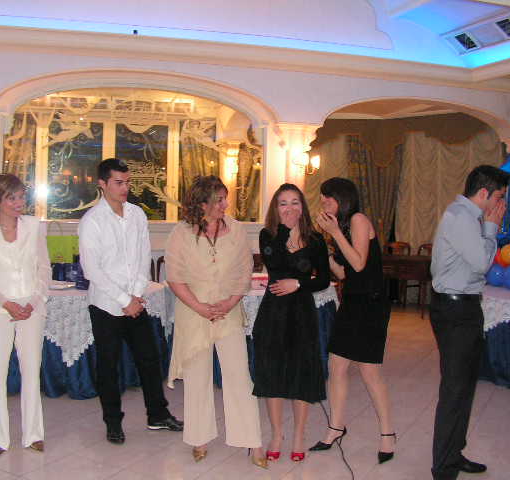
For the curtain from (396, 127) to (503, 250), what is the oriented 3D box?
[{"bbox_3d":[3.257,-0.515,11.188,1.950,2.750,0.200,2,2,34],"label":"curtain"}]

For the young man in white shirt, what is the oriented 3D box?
[{"bbox_3d":[-0.808,0.377,4.334,0.530,1.780,0.450,0,2,-27],"label":"young man in white shirt"}]

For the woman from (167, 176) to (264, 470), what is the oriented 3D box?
[{"bbox_3d":[-0.235,0.457,3.986,0.540,1.660,0.370,1,2,-13],"label":"woman"}]

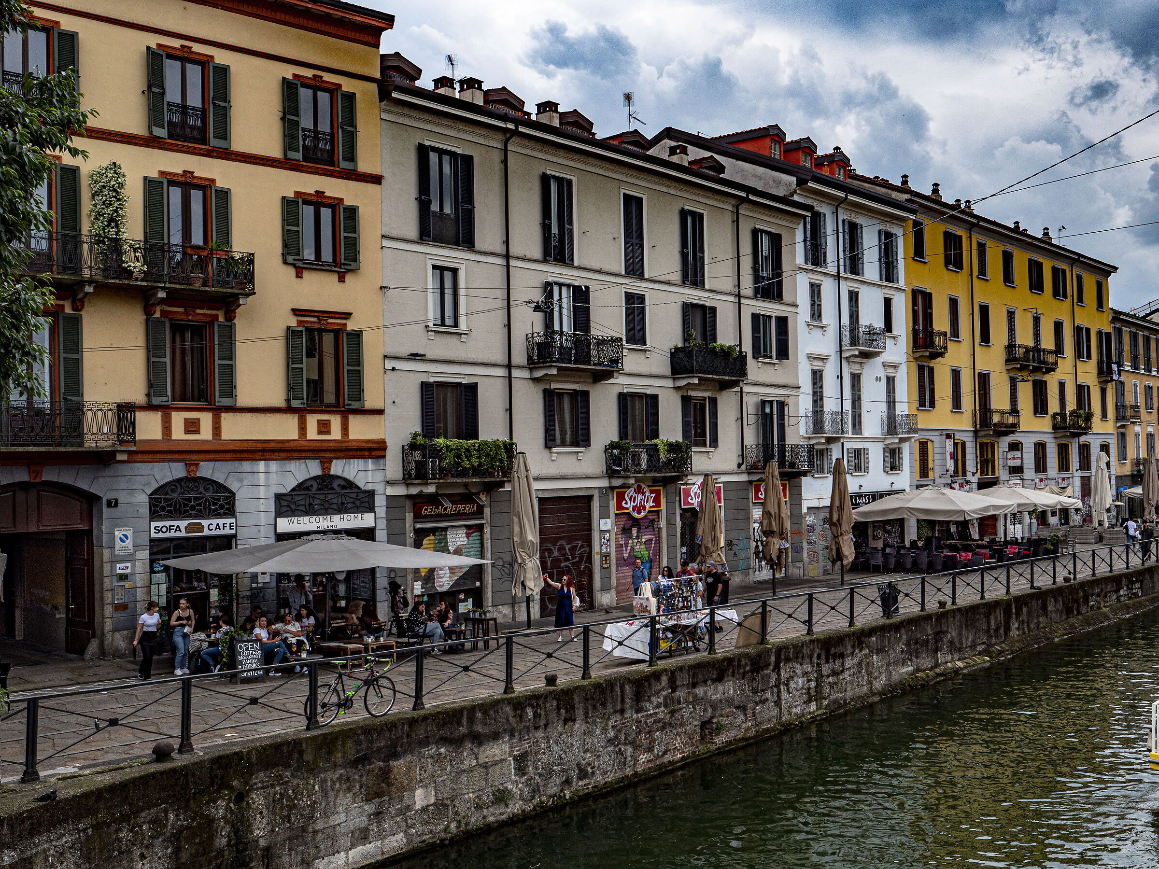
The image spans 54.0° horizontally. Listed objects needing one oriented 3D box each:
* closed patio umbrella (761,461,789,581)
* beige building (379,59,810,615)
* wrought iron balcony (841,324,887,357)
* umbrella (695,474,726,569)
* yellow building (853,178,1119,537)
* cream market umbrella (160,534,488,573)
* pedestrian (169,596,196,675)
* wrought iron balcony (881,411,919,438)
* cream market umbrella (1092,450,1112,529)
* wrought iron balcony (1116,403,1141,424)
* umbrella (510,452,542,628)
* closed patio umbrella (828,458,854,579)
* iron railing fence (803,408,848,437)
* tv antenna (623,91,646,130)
[{"bbox_3d":[6.310,2.759,36.900,0.900,3.845,0.900,-1,-2,0],"label":"closed patio umbrella"},{"bbox_3d":[-2.392,-2.661,39.986,12.000,16.400,20.285,-3,-2,42],"label":"beige building"},{"bbox_3d":[12.516,-4.292,50.168,0.820,0.970,2.420,-3,-2,42],"label":"wrought iron balcony"},{"bbox_3d":[4.042,2.873,34.897,0.930,3.331,0.930,-1,-2,0],"label":"umbrella"},{"bbox_3d":[21.854,-2.601,69.675,12.000,18.100,31.780,-3,-2,42],"label":"yellow building"},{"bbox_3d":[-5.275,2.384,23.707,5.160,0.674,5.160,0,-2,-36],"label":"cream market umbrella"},{"bbox_3d":[-8.243,4.187,23.660,0.520,1.590,0.360,-1,-2,-11],"label":"pedestrian"},{"bbox_3d":[13.744,-0.402,48.919,0.850,1.060,1.664,-3,-2,42],"label":"wrought iron balcony"},{"bbox_3d":[27.639,2.962,60.300,1.080,4.101,1.080,-3,-2,42],"label":"cream market umbrella"},{"bbox_3d":[38.080,-1.531,78.832,0.850,1.060,2.470,-3,-2,42],"label":"wrought iron balcony"},{"bbox_3d":[-1.433,2.897,30.923,0.800,4.810,0.800,-1,-2,0],"label":"umbrella"},{"bbox_3d":[9.942,3.282,43.461,0.900,4.730,0.900,-2,-2,11],"label":"closed patio umbrella"},{"bbox_3d":[10.342,-0.475,47.523,0.820,0.970,2.060,-3,-2,42],"label":"iron railing fence"},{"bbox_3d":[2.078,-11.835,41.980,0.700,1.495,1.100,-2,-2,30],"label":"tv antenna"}]

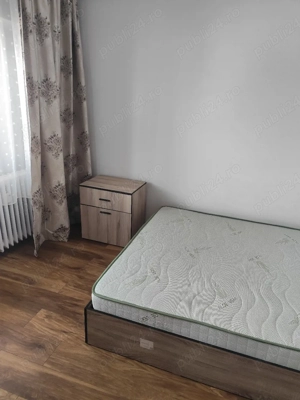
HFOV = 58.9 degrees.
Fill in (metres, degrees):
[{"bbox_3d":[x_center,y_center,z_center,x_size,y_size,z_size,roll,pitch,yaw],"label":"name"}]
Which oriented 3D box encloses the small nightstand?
[{"bbox_3d":[-0.355,0.112,2.644,0.528,0.570,0.375,9,21,17],"label":"small nightstand"}]

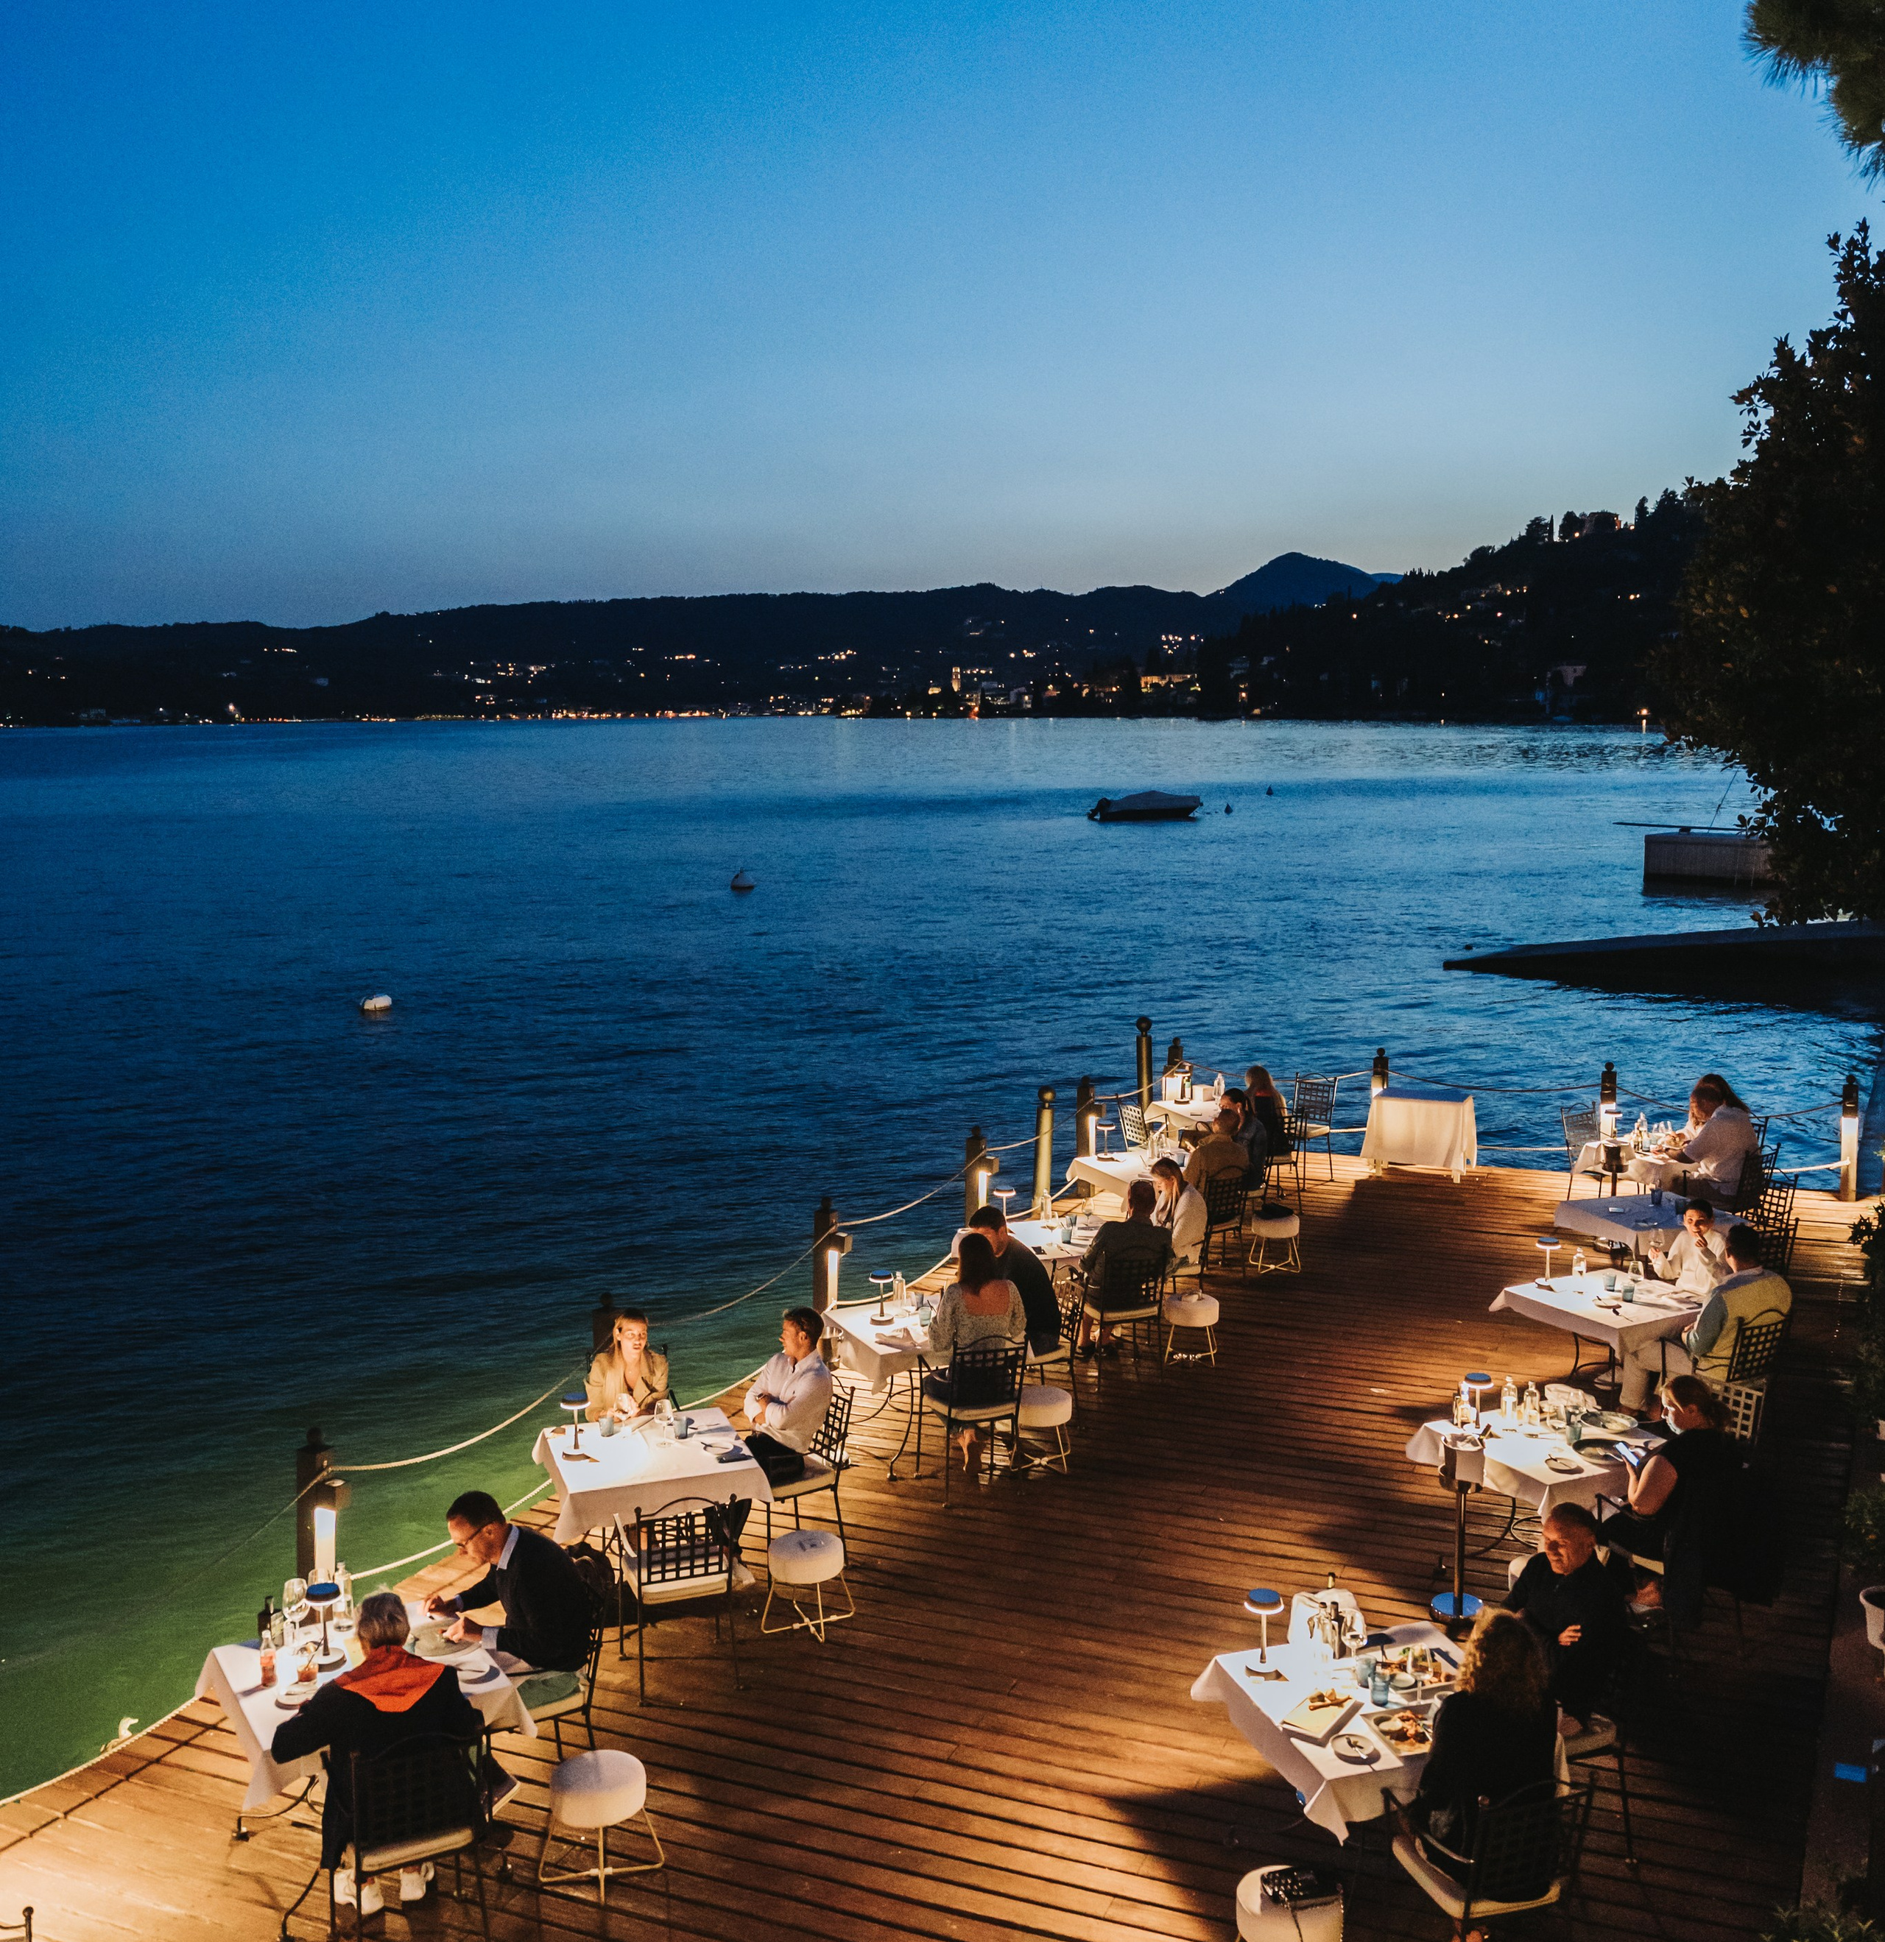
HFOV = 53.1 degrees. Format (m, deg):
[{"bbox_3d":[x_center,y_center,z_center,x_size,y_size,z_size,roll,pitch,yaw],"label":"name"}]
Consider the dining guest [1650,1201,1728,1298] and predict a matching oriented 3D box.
[{"bbox_3d":[4.630,2.071,11.878,0.740,1.230,0.520,-6,10,-38],"label":"dining guest"}]

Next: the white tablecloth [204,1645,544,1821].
[{"bbox_3d":[-2.080,2.587,6.750,0.890,0.235,0.890,-5,9,-33],"label":"white tablecloth"}]

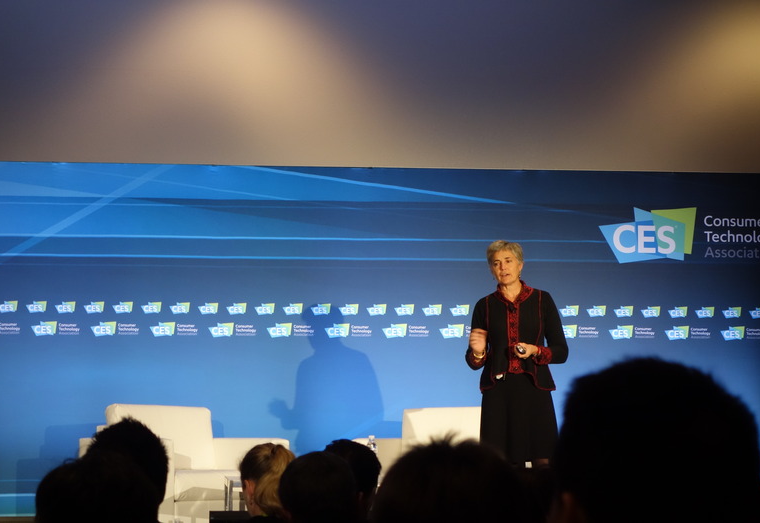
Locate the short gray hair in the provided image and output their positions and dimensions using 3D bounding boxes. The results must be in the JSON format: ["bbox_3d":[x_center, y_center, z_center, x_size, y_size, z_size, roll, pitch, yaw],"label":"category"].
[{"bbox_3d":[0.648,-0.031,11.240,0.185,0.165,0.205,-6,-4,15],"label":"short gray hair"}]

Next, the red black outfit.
[{"bbox_3d":[0.701,0.567,11.180,0.530,0.930,0.360,0,-4,5],"label":"red black outfit"}]

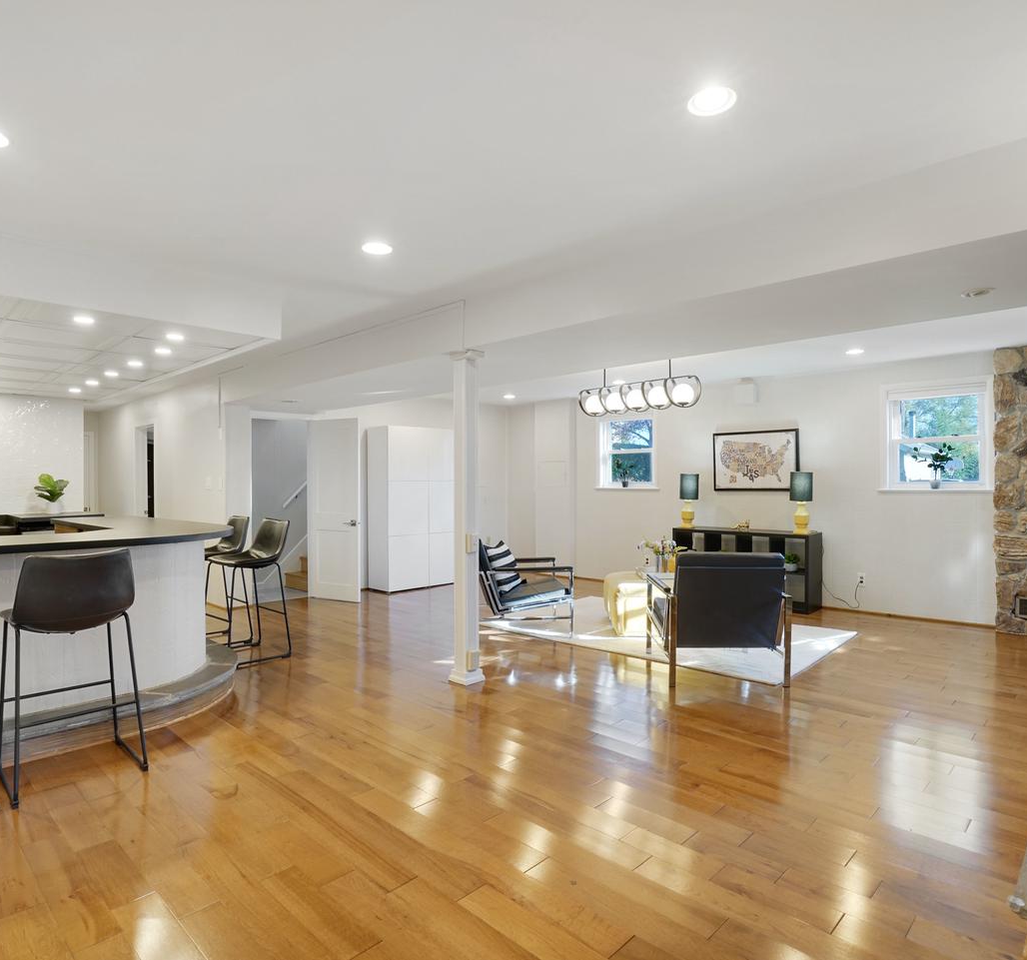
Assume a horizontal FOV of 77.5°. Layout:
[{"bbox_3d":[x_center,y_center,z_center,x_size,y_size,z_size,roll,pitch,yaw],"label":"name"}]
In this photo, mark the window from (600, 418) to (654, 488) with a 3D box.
[{"bbox_3d":[1.480,-0.345,8.212,0.840,0.950,0.120,-1,0,43],"label":"window"}]

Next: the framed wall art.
[{"bbox_3d":[2.666,-0.201,7.051,0.950,0.665,0.030,-1,0,43],"label":"framed wall art"}]

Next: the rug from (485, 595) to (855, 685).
[{"bbox_3d":[1.309,1.313,5.696,2.750,0.012,1.960,-1,0,43],"label":"rug"}]

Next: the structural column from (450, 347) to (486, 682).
[{"bbox_3d":[-0.313,0.244,4.211,0.170,2.150,0.170,-1,0,43],"label":"structural column"}]

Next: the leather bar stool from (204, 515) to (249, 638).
[{"bbox_3d":[-2.500,0.831,5.293,0.480,1.010,0.490,-1,0,43],"label":"leather bar stool"}]

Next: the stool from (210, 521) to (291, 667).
[{"bbox_3d":[-2.031,0.826,4.828,0.480,1.010,0.490,-1,0,43],"label":"stool"}]

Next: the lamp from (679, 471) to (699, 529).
[{"bbox_3d":[2.006,0.233,7.340,0.230,0.620,0.230,-1,0,43],"label":"lamp"}]

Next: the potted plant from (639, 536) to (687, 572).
[{"bbox_3d":[1.347,0.665,5.705,0.410,0.320,0.270,0,0,13],"label":"potted plant"}]

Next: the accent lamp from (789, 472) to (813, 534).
[{"bbox_3d":[2.901,0.224,6.451,0.235,0.620,0.235,-1,0,43],"label":"accent lamp"}]

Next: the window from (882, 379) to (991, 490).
[{"bbox_3d":[3.918,-0.395,5.936,0.870,1.020,0.120,-1,0,43],"label":"window"}]

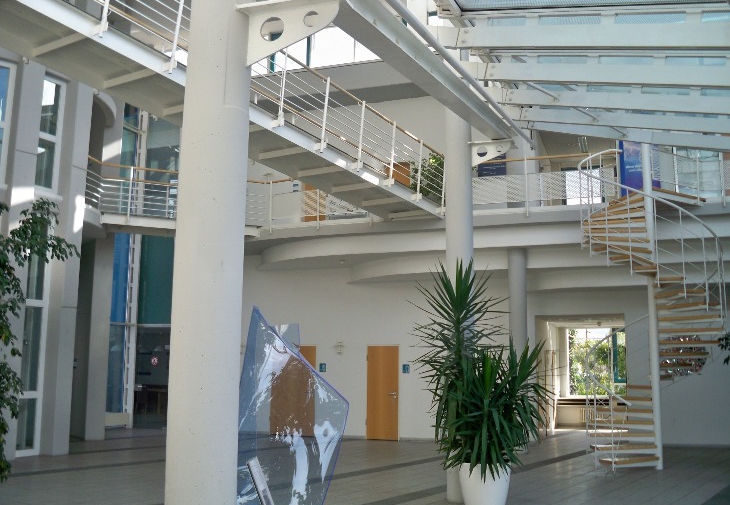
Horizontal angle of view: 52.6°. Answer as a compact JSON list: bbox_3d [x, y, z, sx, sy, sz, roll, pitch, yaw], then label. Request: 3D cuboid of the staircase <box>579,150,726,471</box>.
[{"bbox_3d":[4.824,0.873,12.321,2.200,5.400,2.200,2,-9,-11],"label":"staircase"}]

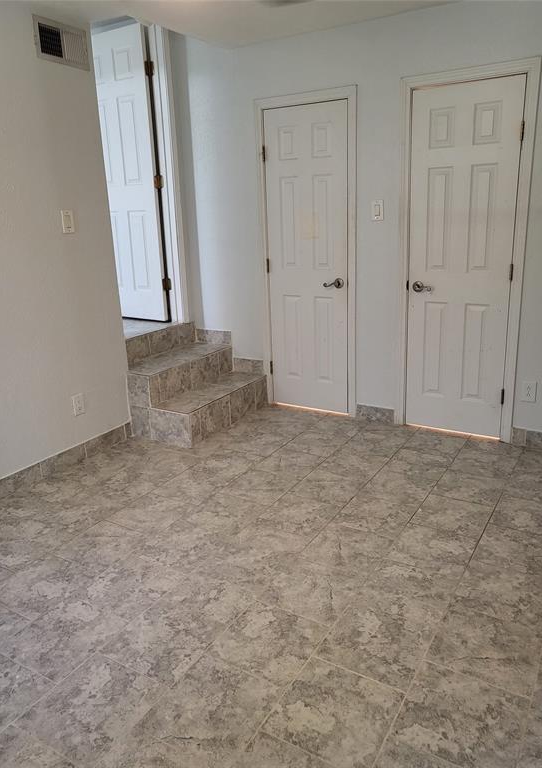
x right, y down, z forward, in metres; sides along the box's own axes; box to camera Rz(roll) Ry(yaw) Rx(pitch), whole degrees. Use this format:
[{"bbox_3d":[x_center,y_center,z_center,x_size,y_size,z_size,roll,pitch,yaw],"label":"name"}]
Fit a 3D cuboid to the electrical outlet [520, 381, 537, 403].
[{"bbox_3d":[1.521,0.047,3.398,0.076,0.116,0.012,7,19,30],"label":"electrical outlet"}]

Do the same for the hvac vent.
[{"bbox_3d":[-1.105,-1.821,3.088,0.016,0.198,0.351,7,19,30],"label":"hvac vent"}]

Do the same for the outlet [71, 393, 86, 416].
[{"bbox_3d":[-1.145,0.127,3.458,0.012,0.118,0.074,7,19,30],"label":"outlet"}]

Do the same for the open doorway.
[{"bbox_3d":[-0.940,-1.410,3.914,0.130,2.115,0.837,7,19,30],"label":"open doorway"}]

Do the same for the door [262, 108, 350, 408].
[{"bbox_3d":[0.256,-0.799,3.953,0.605,2.032,0.040,7,19,30],"label":"door"}]

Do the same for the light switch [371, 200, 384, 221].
[{"bbox_3d":[0.661,-1.076,3.584,0.074,0.118,0.012,7,19,30],"label":"light switch"}]

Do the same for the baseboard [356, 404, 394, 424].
[{"bbox_3d":[0.713,0.211,3.960,0.274,0.102,0.012,7,19,30],"label":"baseboard"}]

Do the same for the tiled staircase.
[{"bbox_3d":[-0.554,-0.048,4.109,0.660,0.616,0.940,7,19,30],"label":"tiled staircase"}]

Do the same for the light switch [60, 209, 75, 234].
[{"bbox_3d":[-1.136,-0.911,3.242,0.012,0.117,0.073,7,19,30],"label":"light switch"}]

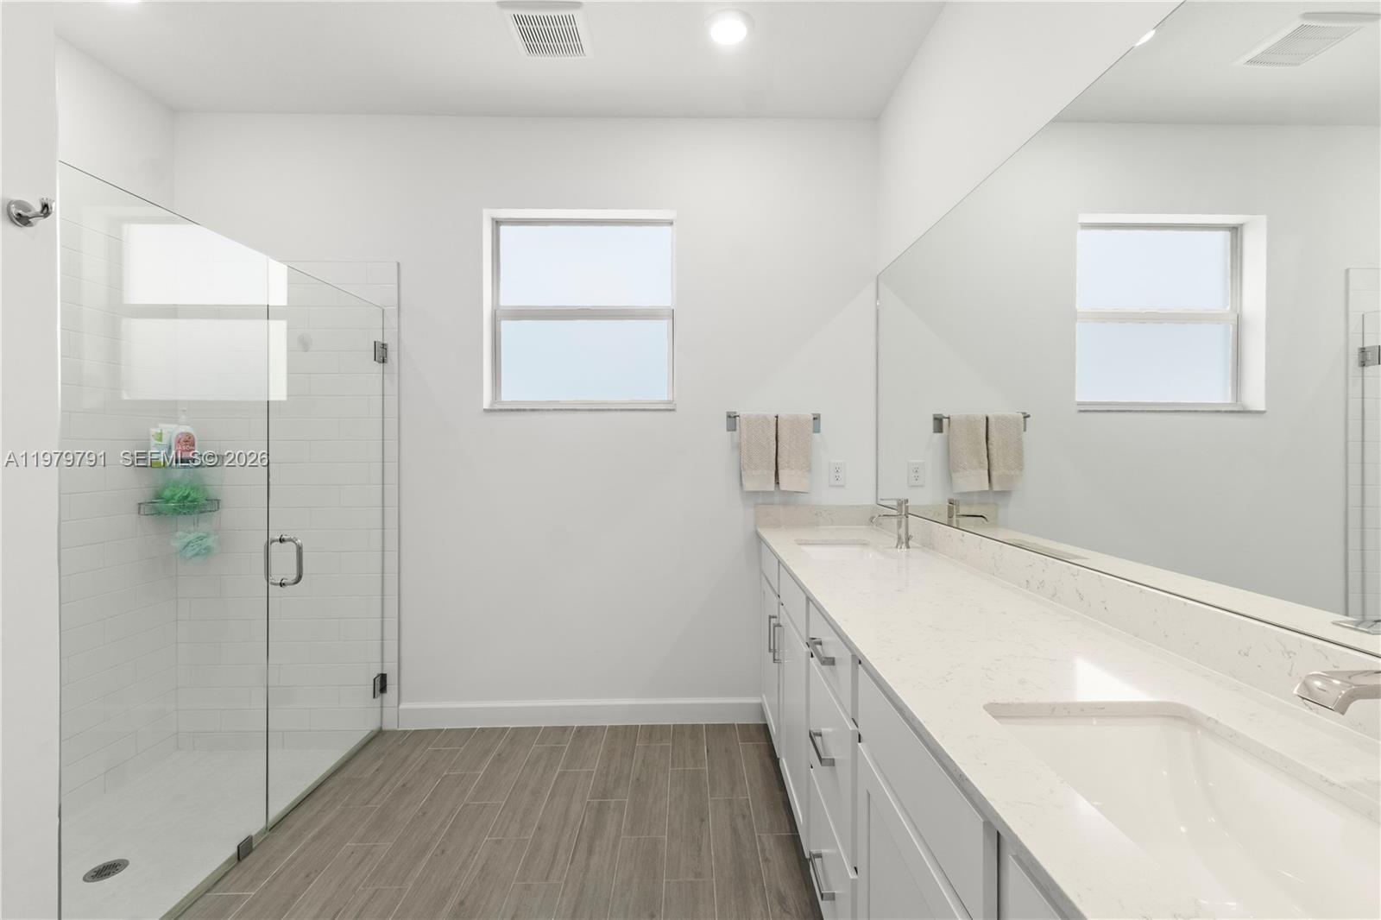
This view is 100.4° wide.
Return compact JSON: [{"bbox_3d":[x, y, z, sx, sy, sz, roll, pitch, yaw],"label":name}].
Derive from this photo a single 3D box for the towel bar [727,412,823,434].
[{"bbox_3d":[0.389,-0.175,2.652,0.441,0.092,0.068,0,1,-1],"label":"towel bar"}]

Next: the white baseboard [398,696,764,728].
[{"bbox_3d":[-0.500,1.185,2.687,1.704,0.115,0.015,0,1,-1],"label":"white baseboard"}]

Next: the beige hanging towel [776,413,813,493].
[{"bbox_3d":[0.473,-0.030,2.645,0.158,0.353,0.056,0,1,-1],"label":"beige hanging towel"}]

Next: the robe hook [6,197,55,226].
[{"bbox_3d":[-1.328,-0.501,1.165,0.055,0.056,0.051,0,1,0],"label":"robe hook"}]

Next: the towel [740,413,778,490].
[{"bbox_3d":[0.307,-0.030,2.642,0.165,0.353,0.056,0,1,-1],"label":"towel"}]

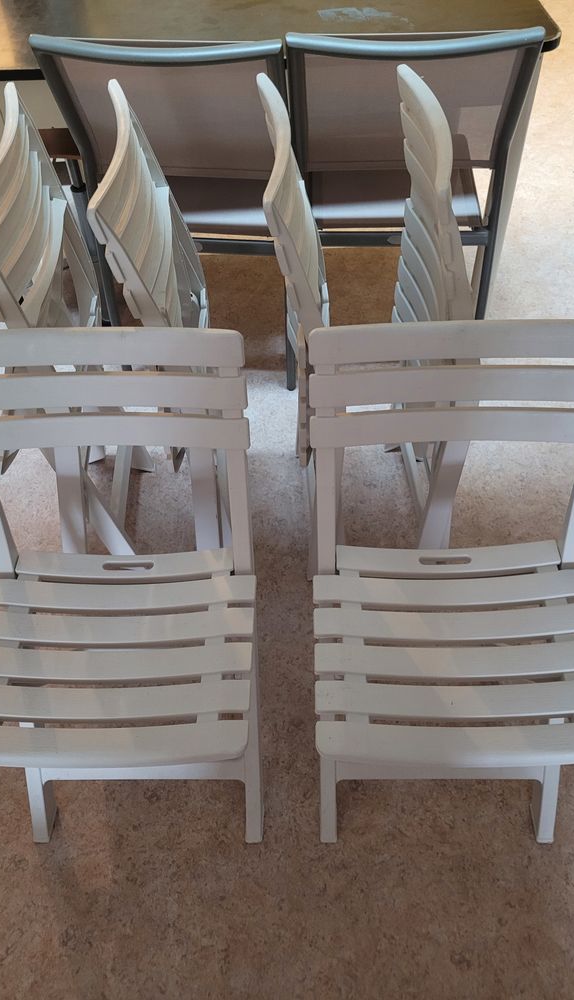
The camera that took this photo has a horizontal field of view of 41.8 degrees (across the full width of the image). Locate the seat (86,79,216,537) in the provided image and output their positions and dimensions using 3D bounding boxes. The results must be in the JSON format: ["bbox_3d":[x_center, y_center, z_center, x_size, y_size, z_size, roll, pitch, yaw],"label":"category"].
[{"bbox_3d":[-0.197,-0.272,1.465,0.162,0.879,0.419,-4,50,-1],"label":"seat"}]

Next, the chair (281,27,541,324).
[{"bbox_3d":[0.261,-0.784,1.884,0.470,0.869,0.566,0,50,3],"label":"chair"}]

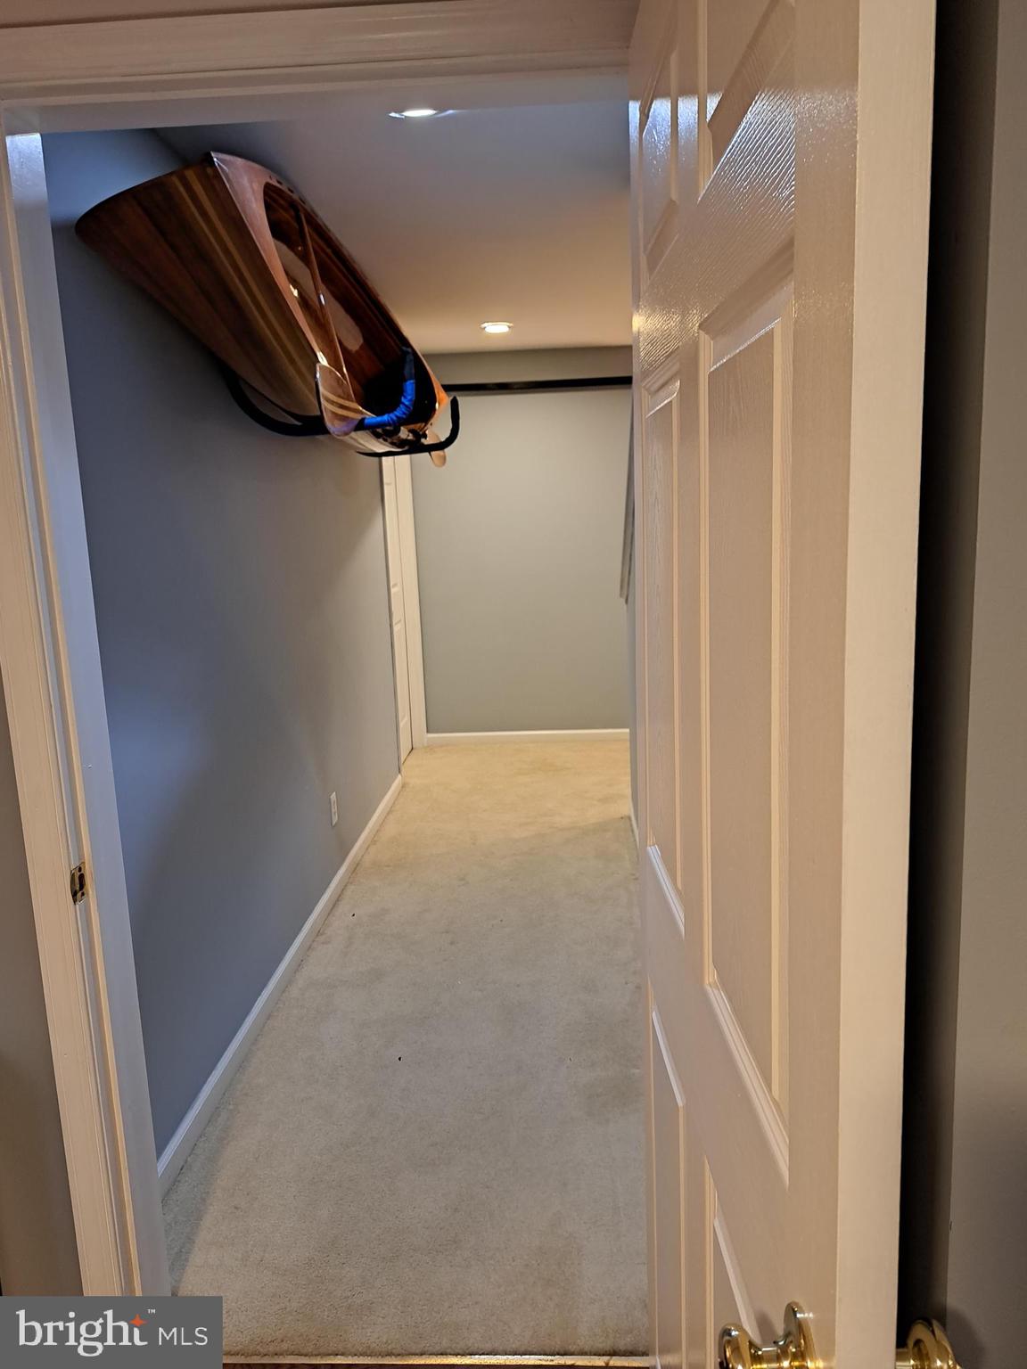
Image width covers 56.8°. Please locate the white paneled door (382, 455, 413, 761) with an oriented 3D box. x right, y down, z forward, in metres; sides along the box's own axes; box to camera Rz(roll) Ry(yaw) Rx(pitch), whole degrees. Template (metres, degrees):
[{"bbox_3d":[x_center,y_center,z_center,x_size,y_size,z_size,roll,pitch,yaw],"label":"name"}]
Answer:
[{"bbox_3d":[-0.723,-0.521,5.537,0.040,2.030,0.840,-2,10,3],"label":"white paneled door"}]

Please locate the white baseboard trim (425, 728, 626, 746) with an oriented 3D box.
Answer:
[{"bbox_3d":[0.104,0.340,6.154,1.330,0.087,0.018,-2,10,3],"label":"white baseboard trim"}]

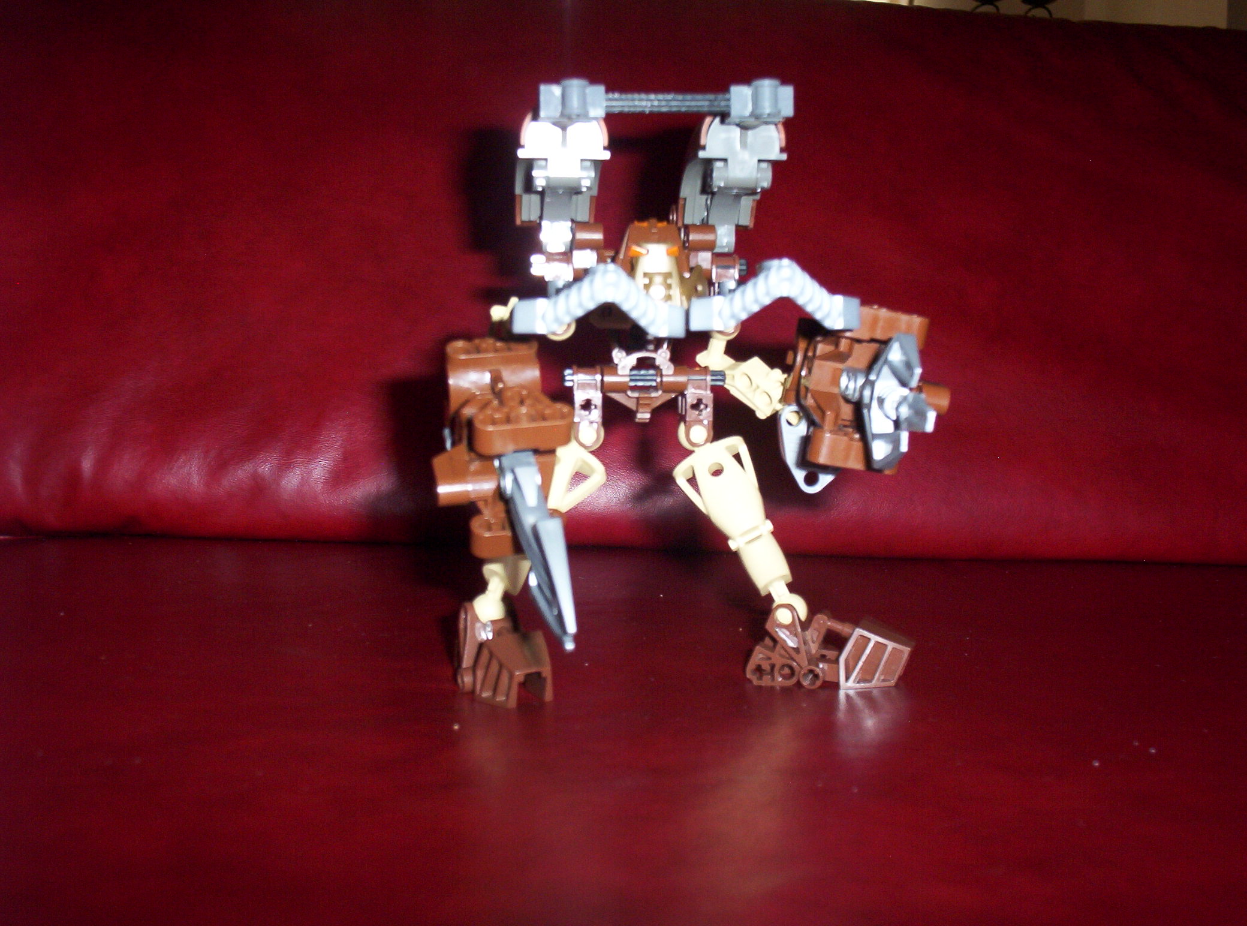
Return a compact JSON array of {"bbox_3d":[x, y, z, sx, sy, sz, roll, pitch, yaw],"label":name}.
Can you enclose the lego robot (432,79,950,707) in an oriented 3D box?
[{"bbox_3d":[0.018,-0.015,0.340,0.135,0.166,0.107,0,7,-3],"label":"lego robot"}]

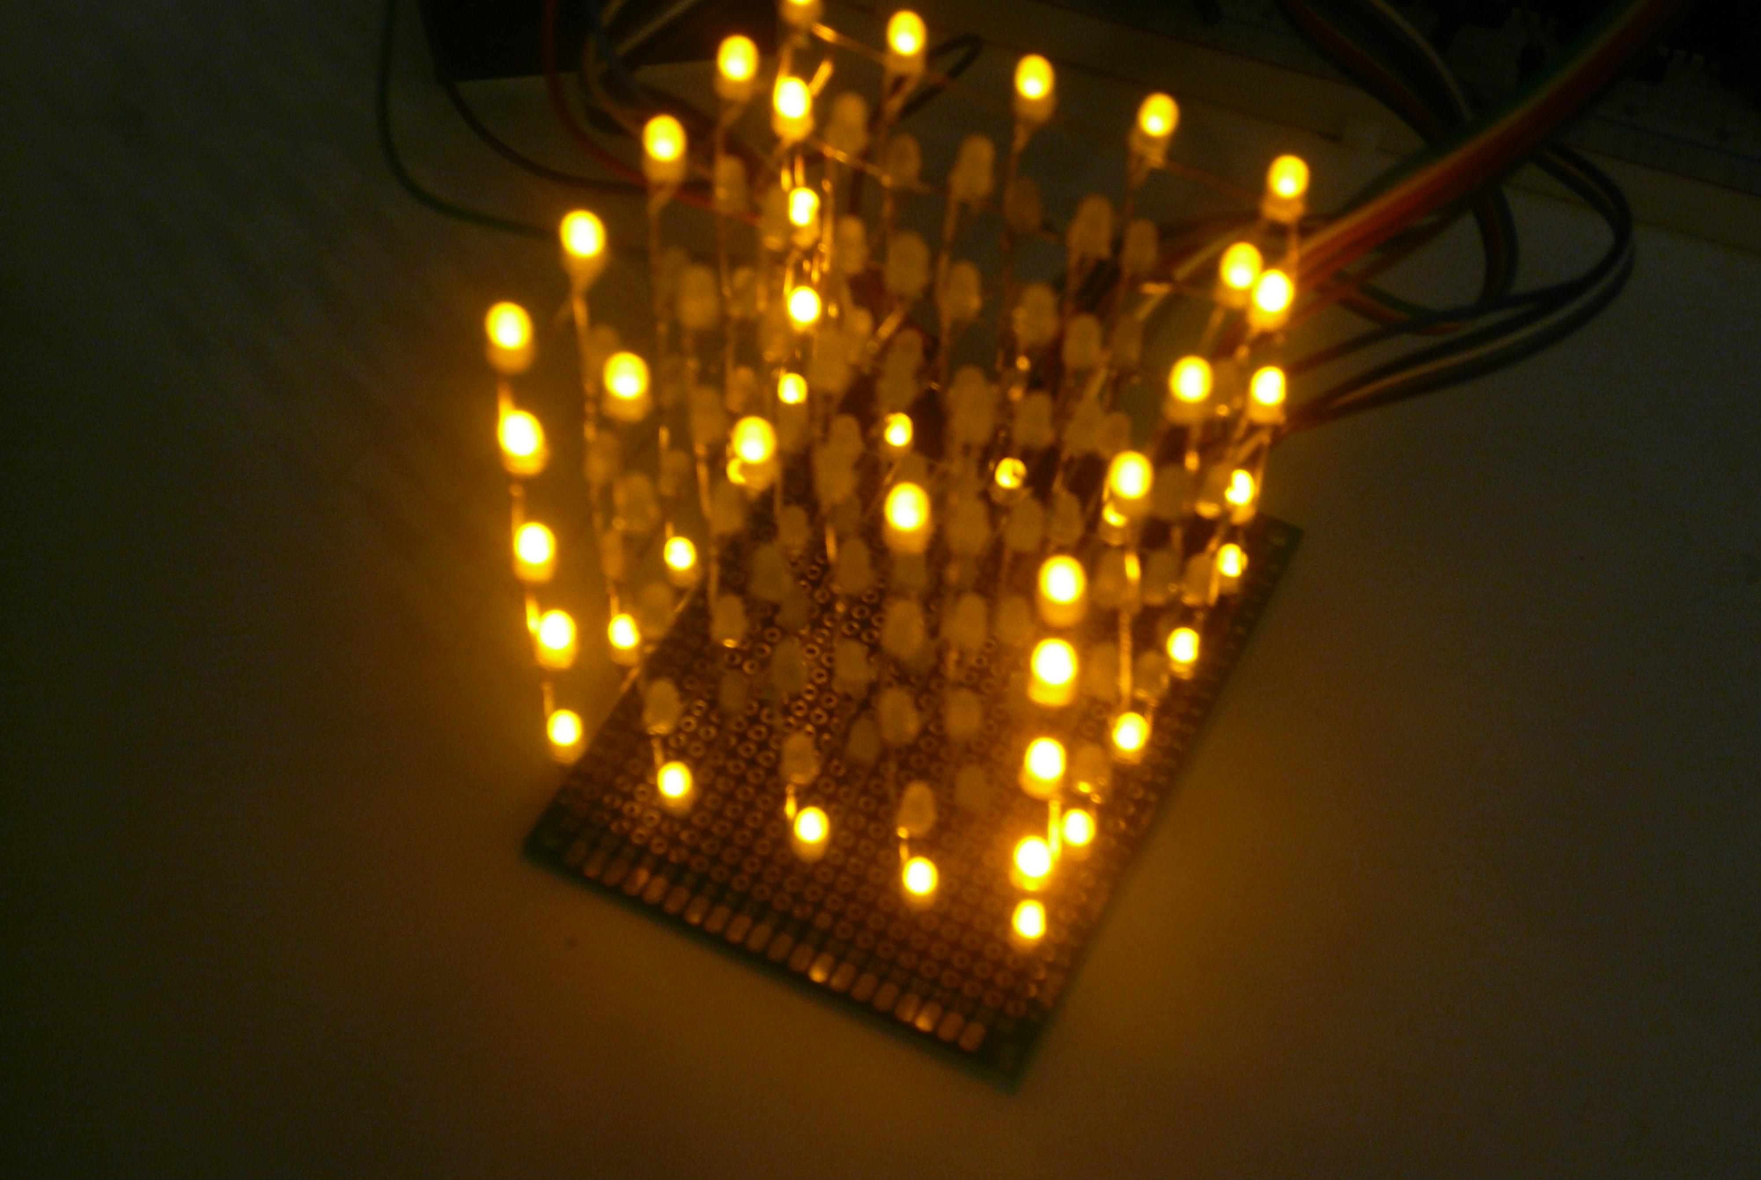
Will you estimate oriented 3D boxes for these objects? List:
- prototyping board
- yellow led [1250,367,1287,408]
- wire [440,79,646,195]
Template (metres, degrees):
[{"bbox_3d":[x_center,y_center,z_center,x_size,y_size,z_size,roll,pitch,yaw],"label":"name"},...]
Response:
[{"bbox_3d":[0.006,0.011,0.319,0.060,0.002,0.080,23,57,16],"label":"prototyping board"},{"bbox_3d":[0.040,-0.020,0.286,0.004,0.005,0.004,0,55,0],"label":"yellow led"},{"bbox_3d":[-0.046,-0.059,0.371,0.036,0.003,0.007,31,59,20],"label":"wire"}]

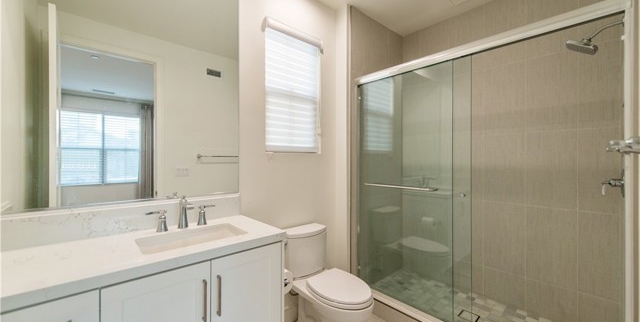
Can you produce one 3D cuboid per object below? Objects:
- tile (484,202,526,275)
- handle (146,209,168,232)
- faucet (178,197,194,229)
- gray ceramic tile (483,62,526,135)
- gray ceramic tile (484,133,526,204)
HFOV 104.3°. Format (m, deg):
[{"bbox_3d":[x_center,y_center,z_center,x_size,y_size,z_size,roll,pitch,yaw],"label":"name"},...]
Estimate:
[{"bbox_3d":[1.616,0.670,2.184,0.012,0.600,0.300,0,0,-42],"label":"tile"},{"bbox_3d":[-0.856,0.317,1.309,0.103,0.109,0.056,0,0,-42],"label":"handle"},{"bbox_3d":[-0.717,0.284,1.339,0.055,0.175,0.182,0,0,-42],"label":"faucet"},{"bbox_3d":[1.617,-0.535,2.181,0.012,0.600,0.300,0,0,-42],"label":"gray ceramic tile"},{"bbox_3d":[1.617,0.068,2.183,0.012,0.600,0.300,0,0,-42],"label":"gray ceramic tile"}]

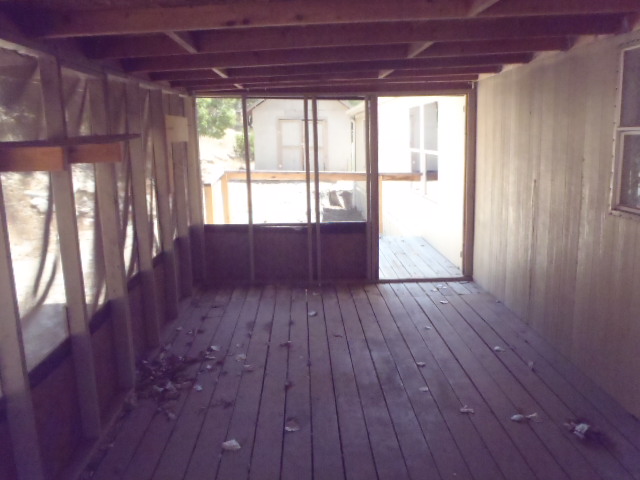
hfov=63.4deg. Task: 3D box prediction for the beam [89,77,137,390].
[{"bbox_3d":[-1.247,0.013,3.129,0.092,1.896,0.045,-2,11,-2],"label":"beam"}]

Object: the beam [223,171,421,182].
[{"bbox_3d":[0.002,-0.981,8.042,3.078,0.125,0.110,2,11,7],"label":"beam"}]

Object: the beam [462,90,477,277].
[{"bbox_3d":[1.552,-0.543,5.377,0.106,1.942,0.090,-2,11,-2],"label":"beam"}]

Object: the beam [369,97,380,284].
[{"bbox_3d":[0.560,-0.495,5.342,0.084,1.942,0.085,-2,11,-2],"label":"beam"}]

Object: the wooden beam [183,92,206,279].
[{"bbox_3d":[-1.296,-0.471,5.369,0.115,1.949,0.085,-2,11,-2],"label":"wooden beam"}]

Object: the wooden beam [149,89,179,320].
[{"bbox_3d":[-1.318,-0.268,4.404,0.095,1.957,0.050,-2,11,-2],"label":"wooden beam"}]

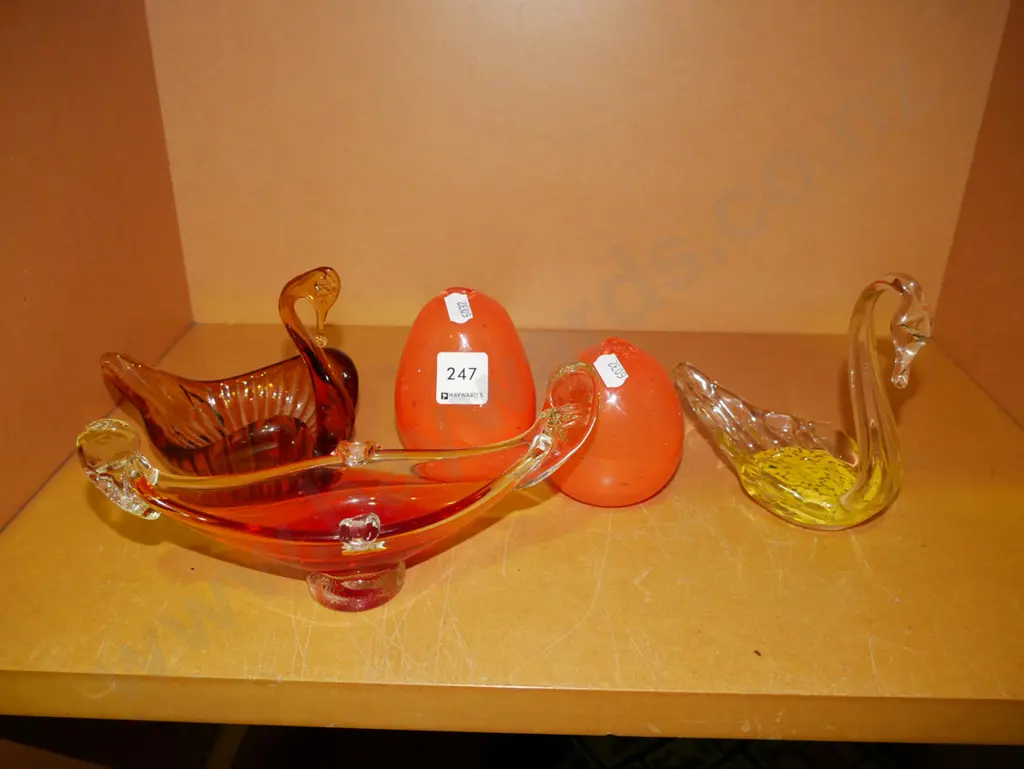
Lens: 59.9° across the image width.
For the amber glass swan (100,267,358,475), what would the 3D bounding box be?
[{"bbox_3d":[-0.204,-0.010,0.643,0.184,0.160,0.082,6,27,10],"label":"amber glass swan"}]

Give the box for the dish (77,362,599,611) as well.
[{"bbox_3d":[-0.092,0.071,0.524,0.286,0.122,0.102,-5,27,-10],"label":"dish"}]

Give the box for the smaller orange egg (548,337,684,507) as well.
[{"bbox_3d":[0.074,0.025,0.625,0.095,0.118,0.095,1,26,1],"label":"smaller orange egg"}]

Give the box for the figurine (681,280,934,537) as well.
[{"bbox_3d":[0.191,0.006,0.600,0.163,0.175,0.075,7,27,13],"label":"figurine"}]

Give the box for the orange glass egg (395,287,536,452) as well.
[{"bbox_3d":[-0.035,-0.003,0.658,0.105,0.137,0.105,1,26,1],"label":"orange glass egg"}]

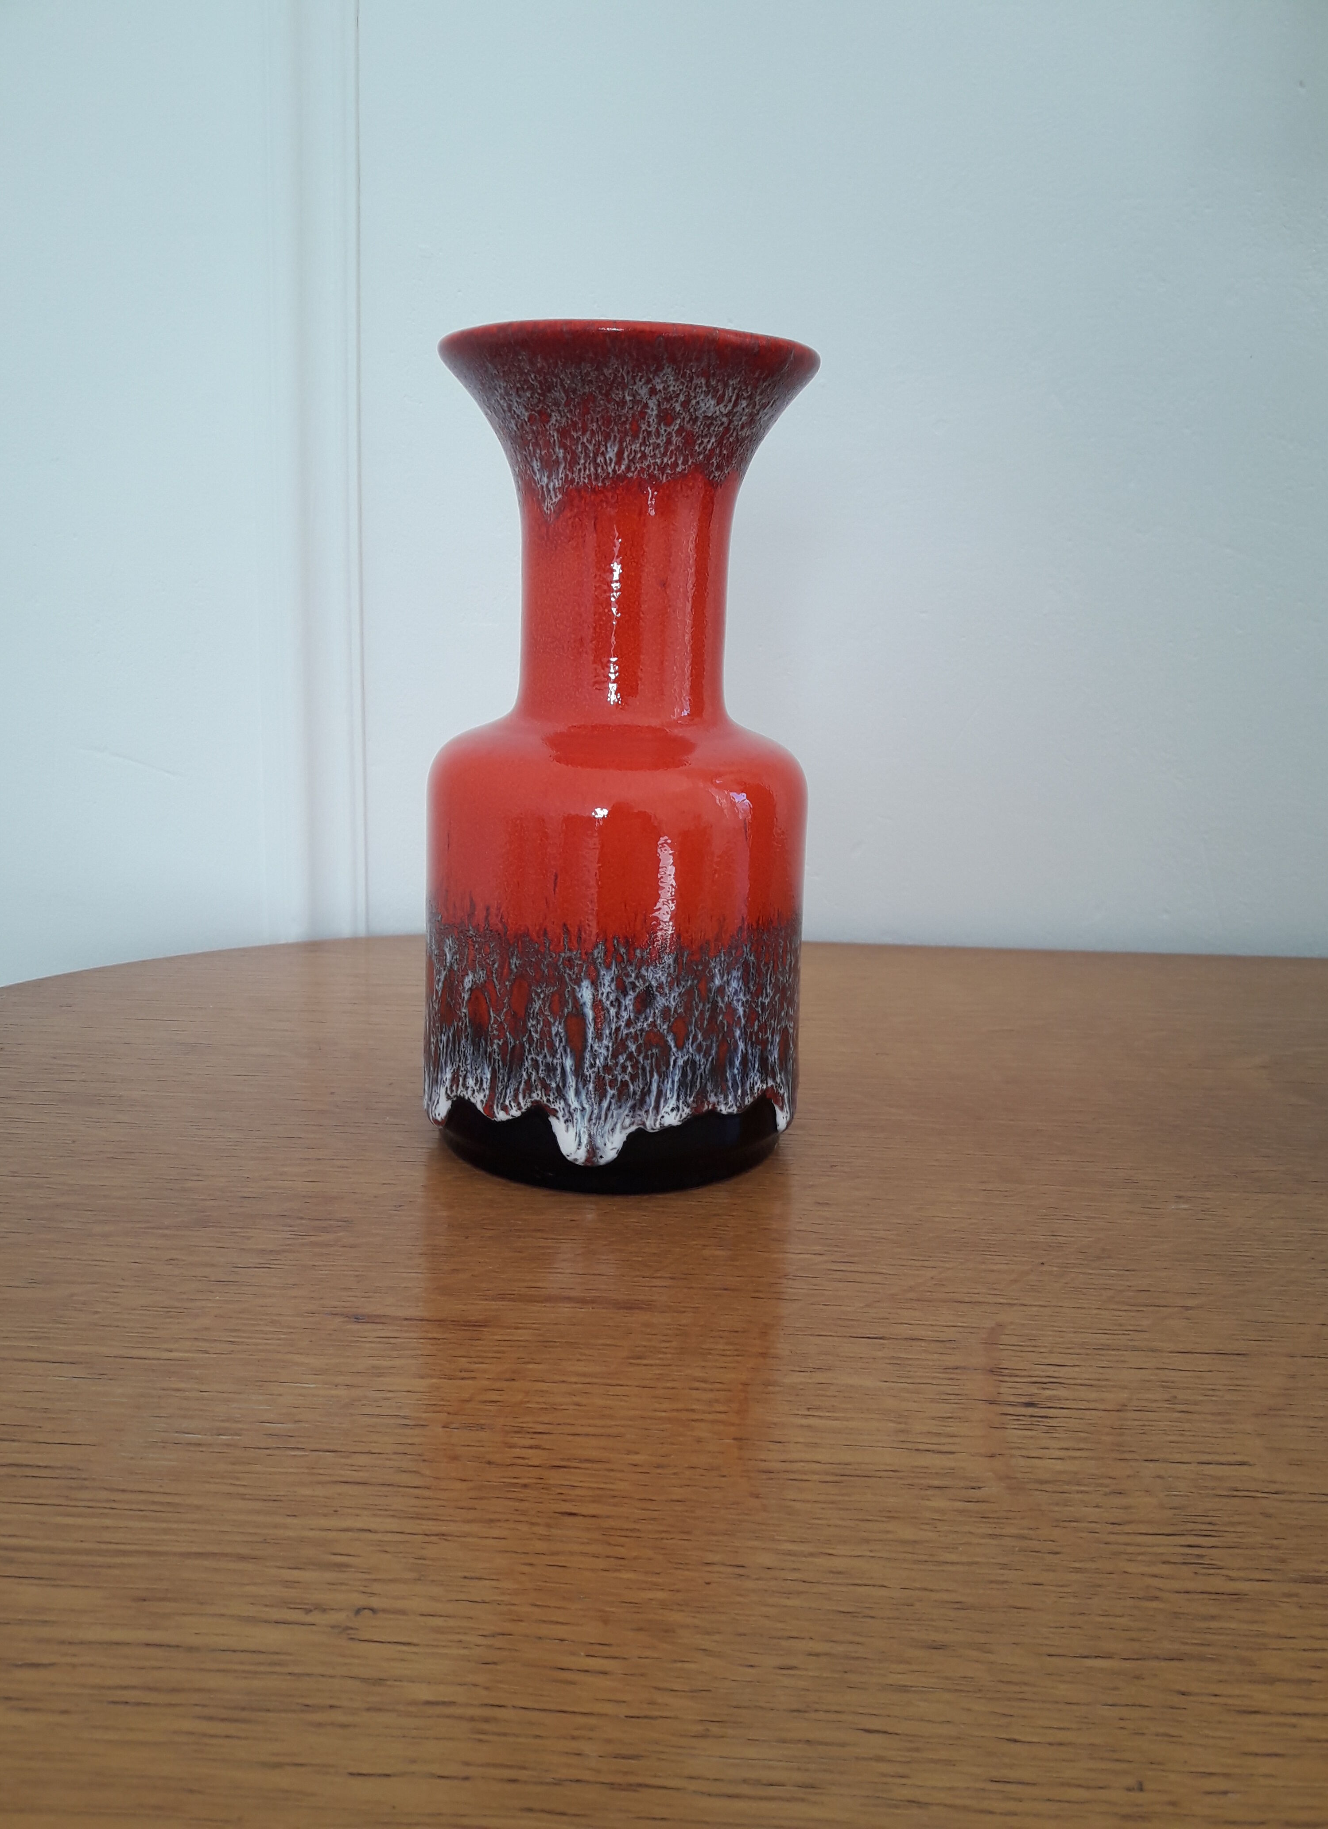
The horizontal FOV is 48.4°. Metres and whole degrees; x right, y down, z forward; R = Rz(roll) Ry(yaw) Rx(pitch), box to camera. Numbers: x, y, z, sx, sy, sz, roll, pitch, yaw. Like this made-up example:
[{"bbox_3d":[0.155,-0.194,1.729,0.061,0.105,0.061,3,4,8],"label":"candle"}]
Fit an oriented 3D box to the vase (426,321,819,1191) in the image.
[{"bbox_3d":[-0.012,-0.044,0.424,0.111,0.222,0.111,2,13,0],"label":"vase"}]

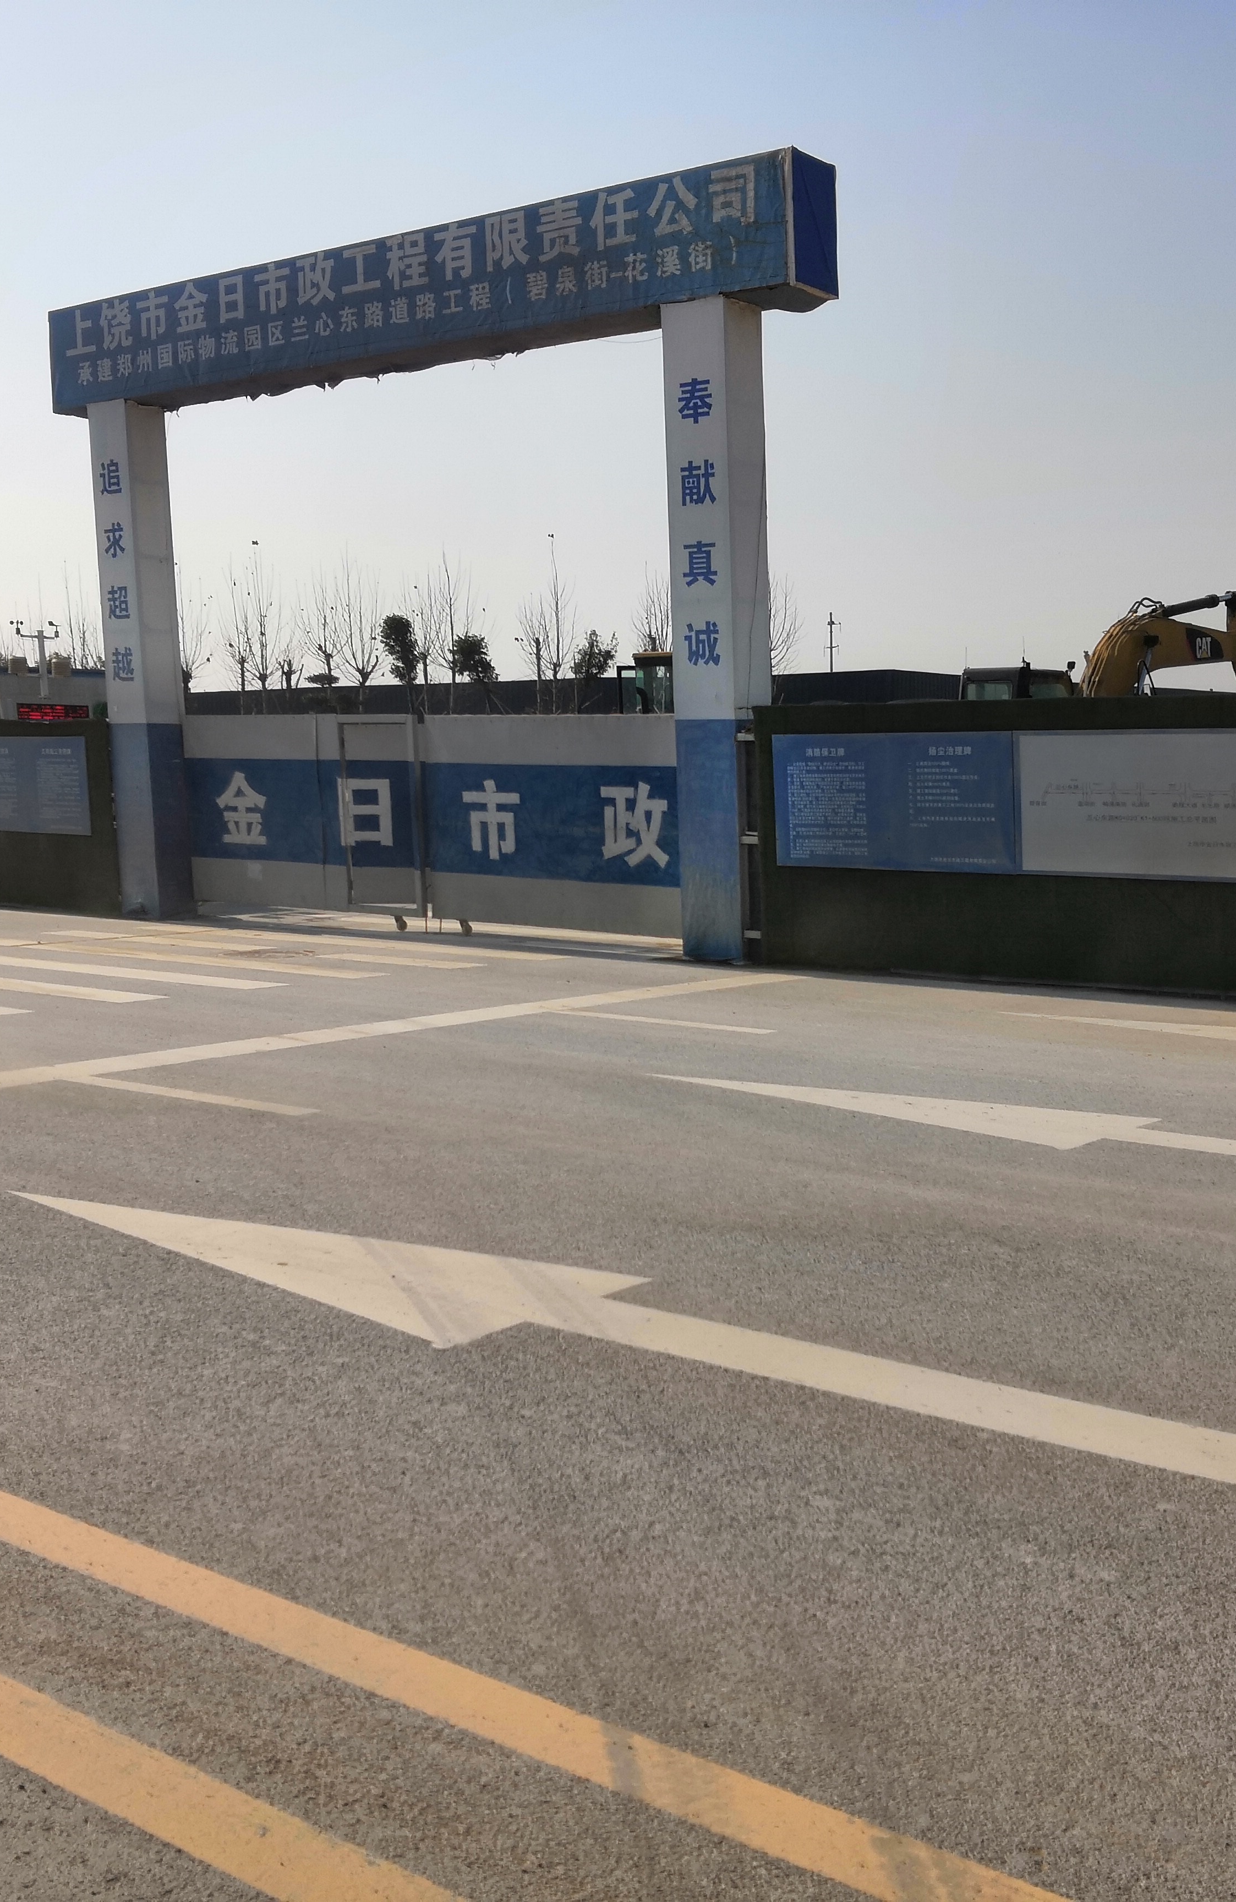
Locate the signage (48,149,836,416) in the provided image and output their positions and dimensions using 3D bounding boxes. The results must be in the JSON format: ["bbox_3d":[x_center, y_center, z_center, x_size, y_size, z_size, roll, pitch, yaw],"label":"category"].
[{"bbox_3d":[-2.019,-5.671,17.422,8.875,0.992,0.627,4,9,38],"label":"signage"}]

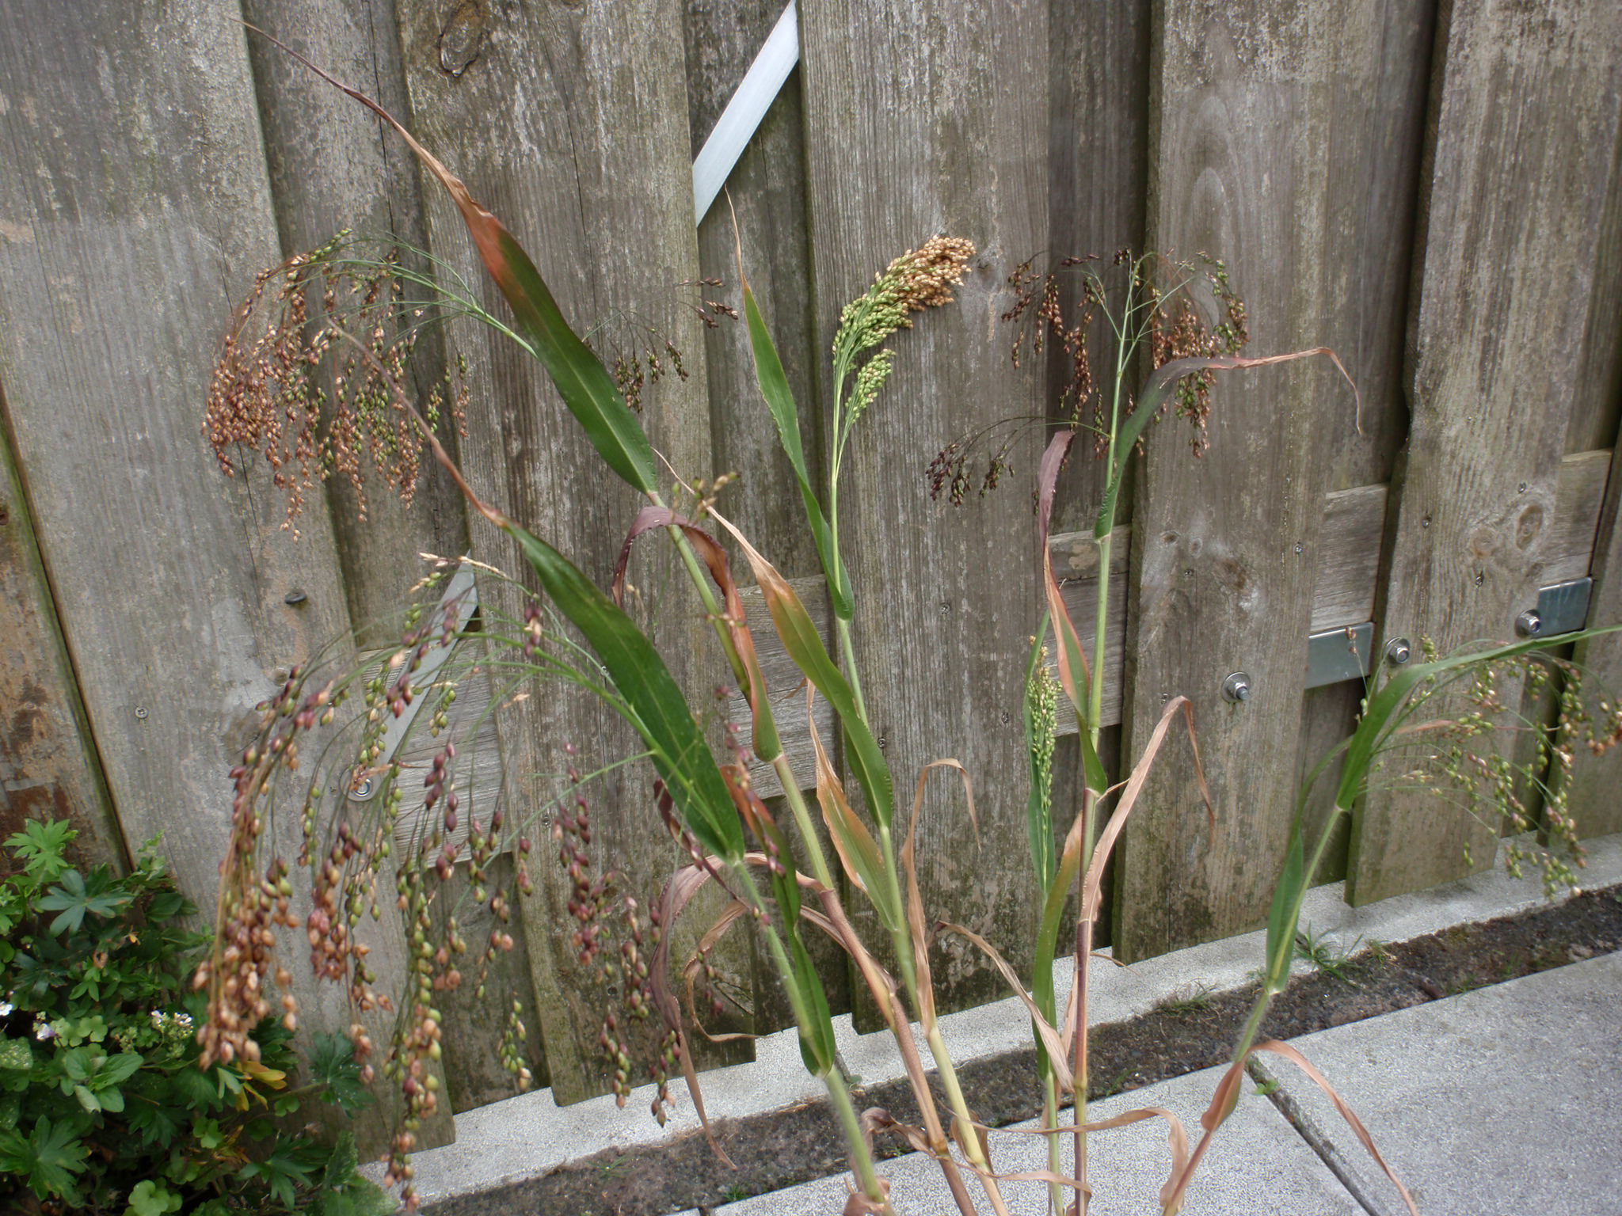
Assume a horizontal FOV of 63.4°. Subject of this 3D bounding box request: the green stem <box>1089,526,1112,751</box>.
[{"bbox_3d":[0.139,0.016,0.630,0.004,0.108,0.004,4,12,13],"label":"green stem"}]

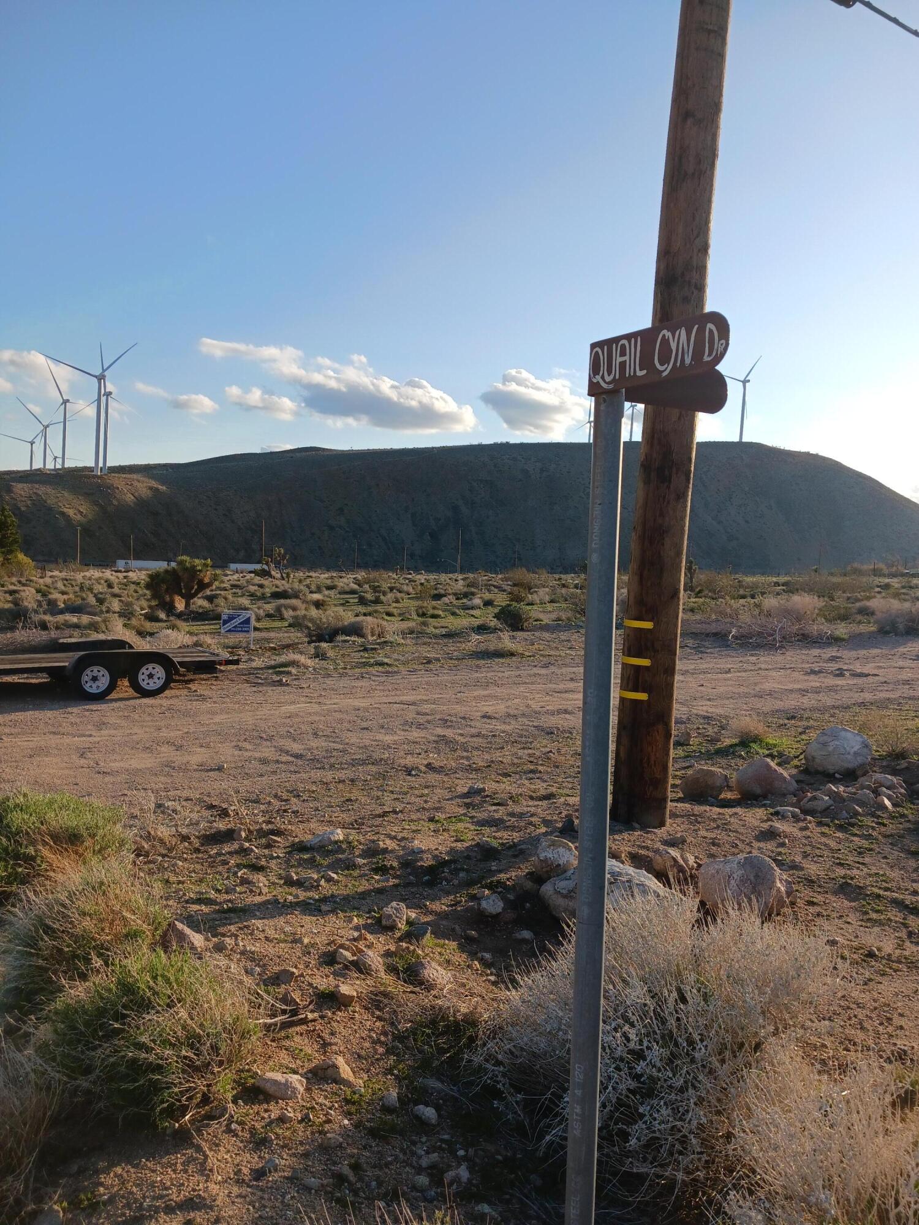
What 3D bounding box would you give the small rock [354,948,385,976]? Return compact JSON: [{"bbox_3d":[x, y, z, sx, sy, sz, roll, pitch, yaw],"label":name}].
[{"bbox_3d":[-0.331,1.282,3.501,0.110,0.094,0.093,3,3,0],"label":"small rock"}]

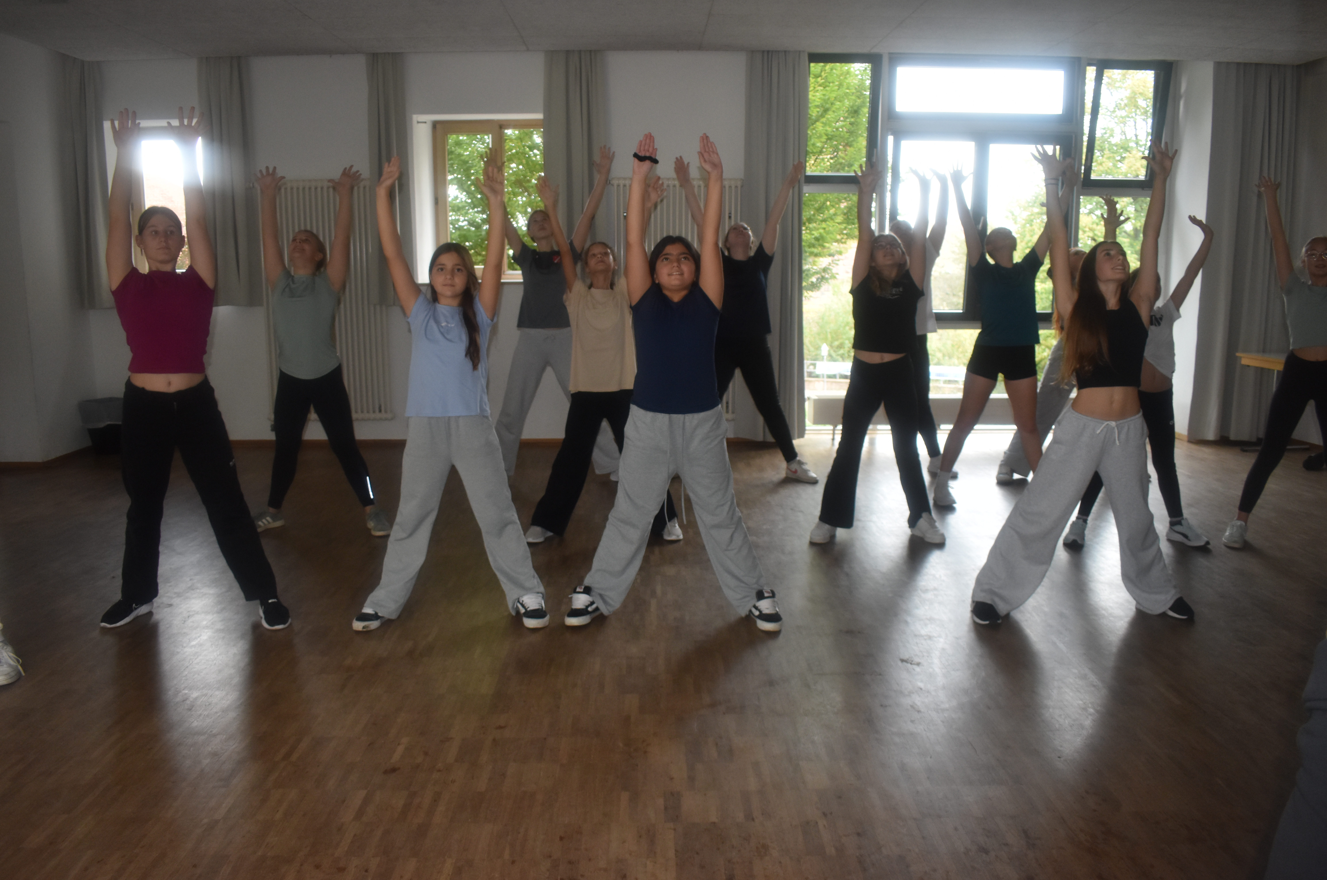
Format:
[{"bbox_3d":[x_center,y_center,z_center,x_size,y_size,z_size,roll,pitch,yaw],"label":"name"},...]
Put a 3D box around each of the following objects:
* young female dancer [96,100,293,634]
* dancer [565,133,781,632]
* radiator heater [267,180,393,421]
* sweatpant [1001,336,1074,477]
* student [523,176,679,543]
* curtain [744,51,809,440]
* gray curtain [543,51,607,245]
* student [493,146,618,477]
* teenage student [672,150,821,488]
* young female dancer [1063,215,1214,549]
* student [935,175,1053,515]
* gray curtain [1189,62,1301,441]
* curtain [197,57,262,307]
[{"bbox_3d":[-1.871,-0.261,3.849,0.708,1.965,0.420,-2,9,-11],"label":"young female dancer"},{"bbox_3d":[0.041,-0.218,3.866,0.876,1.881,0.420,0,9,0],"label":"dancer"},{"bbox_3d":[-2.527,-1.026,7.425,0.970,1.790,0.100,0,10,-1],"label":"radiator heater"},{"bbox_3d":[2.817,-0.245,6.782,0.985,1.004,0.330,2,9,12],"label":"sweatpant"},{"bbox_3d":[-0.331,-0.408,5.149,0.825,1.854,0.400,0,9,-2],"label":"student"},{"bbox_3d":[0.826,-1.398,7.401,0.480,2.841,0.140,0,10,-1],"label":"curtain"},{"bbox_3d":[-0.638,-1.903,7.288,0.451,1.802,0.130,0,10,-1],"label":"gray curtain"},{"bbox_3d":[-0.698,-0.820,6.507,0.833,2.139,0.448,0,10,-1],"label":"student"},{"bbox_3d":[0.538,-0.774,6.452,0.923,2.067,0.458,0,10,-1],"label":"teenage student"},{"bbox_3d":[2.406,-0.296,5.055,0.618,1.672,0.420,2,9,10],"label":"young female dancer"},{"bbox_3d":[2.068,-0.644,6.070,0.782,2.040,0.420,0,9,0],"label":"student"},{"bbox_3d":[4.723,-1.481,8.068,0.778,3.017,0.200,0,9,0],"label":"gray curtain"},{"bbox_3d":[-3.150,-1.871,7.285,0.390,1.774,0.130,0,10,-1],"label":"curtain"}]

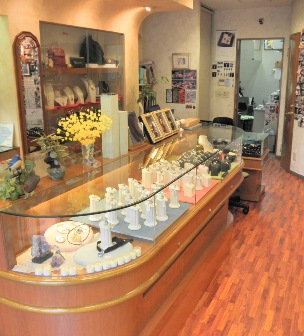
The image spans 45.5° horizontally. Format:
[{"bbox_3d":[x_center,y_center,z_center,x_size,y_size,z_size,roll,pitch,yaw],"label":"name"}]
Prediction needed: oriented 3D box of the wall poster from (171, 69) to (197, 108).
[{"bbox_3d":[0.551,-1.380,6.189,0.435,0.573,0.020,4,15,18],"label":"wall poster"}]

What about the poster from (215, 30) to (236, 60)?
[{"bbox_3d":[1.308,-2.153,6.389,0.356,0.513,0.020,3,15,15],"label":"poster"}]

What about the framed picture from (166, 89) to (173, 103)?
[{"bbox_3d":[0.307,-1.248,6.306,0.114,0.235,0.025,4,15,18],"label":"framed picture"}]

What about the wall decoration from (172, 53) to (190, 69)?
[{"bbox_3d":[0.493,-1.796,6.097,0.312,0.259,0.030,4,15,18],"label":"wall decoration"}]

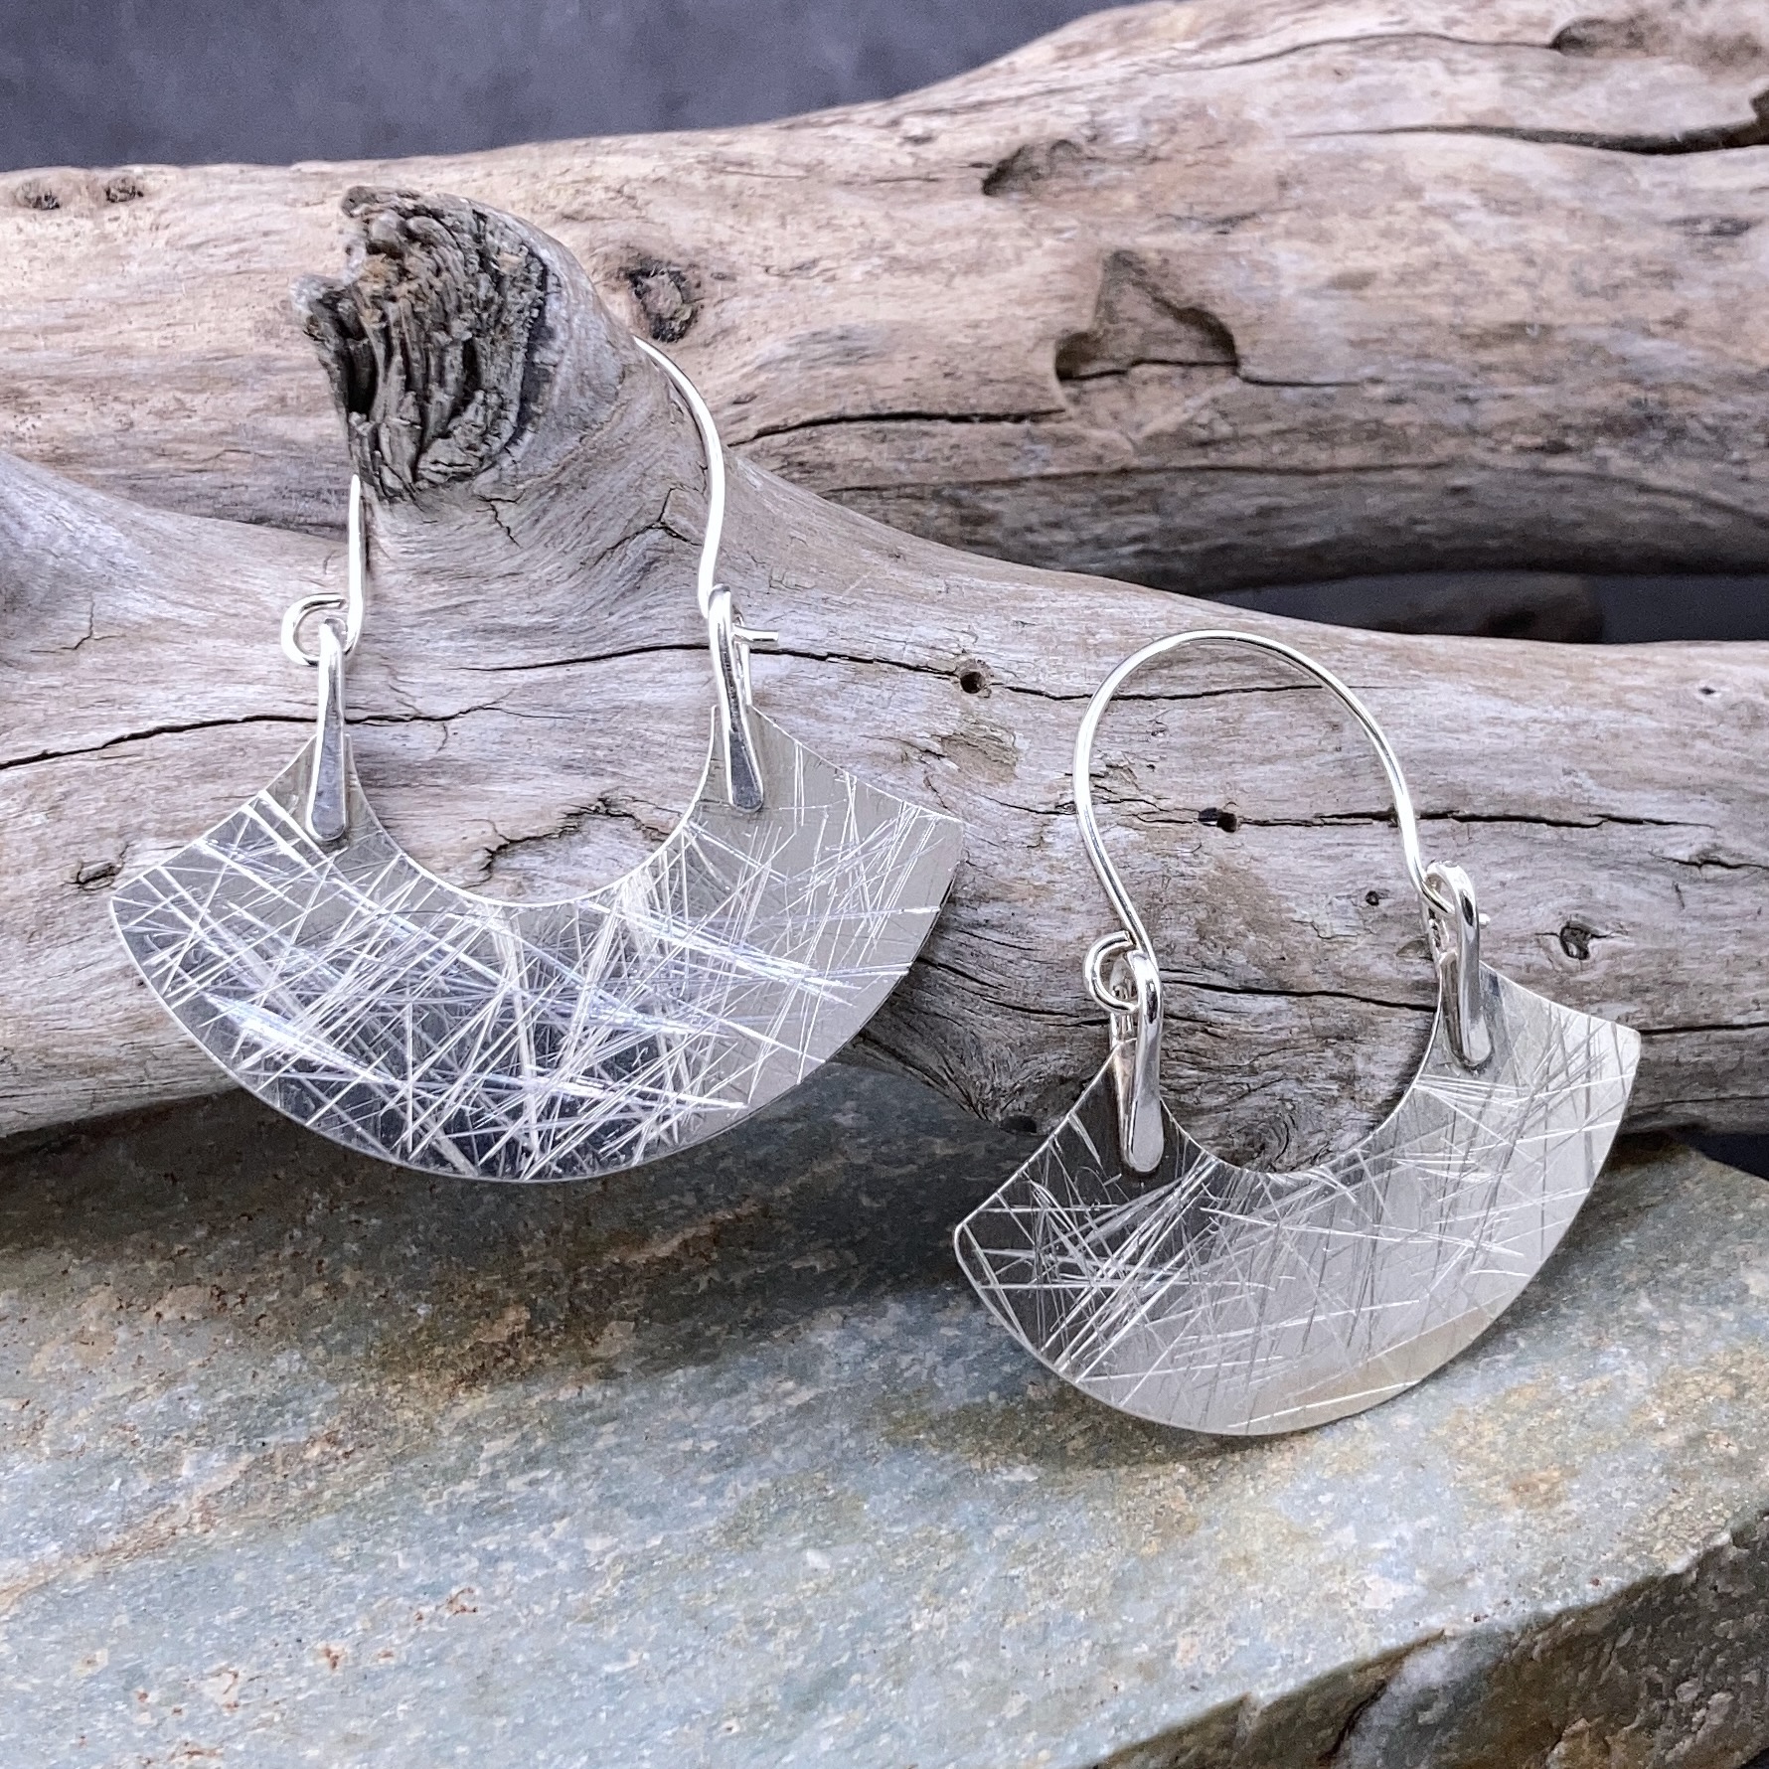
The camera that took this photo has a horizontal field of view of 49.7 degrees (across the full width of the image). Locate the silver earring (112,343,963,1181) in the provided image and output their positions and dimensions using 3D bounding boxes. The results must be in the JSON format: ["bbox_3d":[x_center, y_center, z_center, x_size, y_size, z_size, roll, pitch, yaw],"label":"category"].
[{"bbox_3d":[-0.020,-0.009,0.108,0.049,0.050,0.006,-5,-3,-3],"label":"silver earring"}]

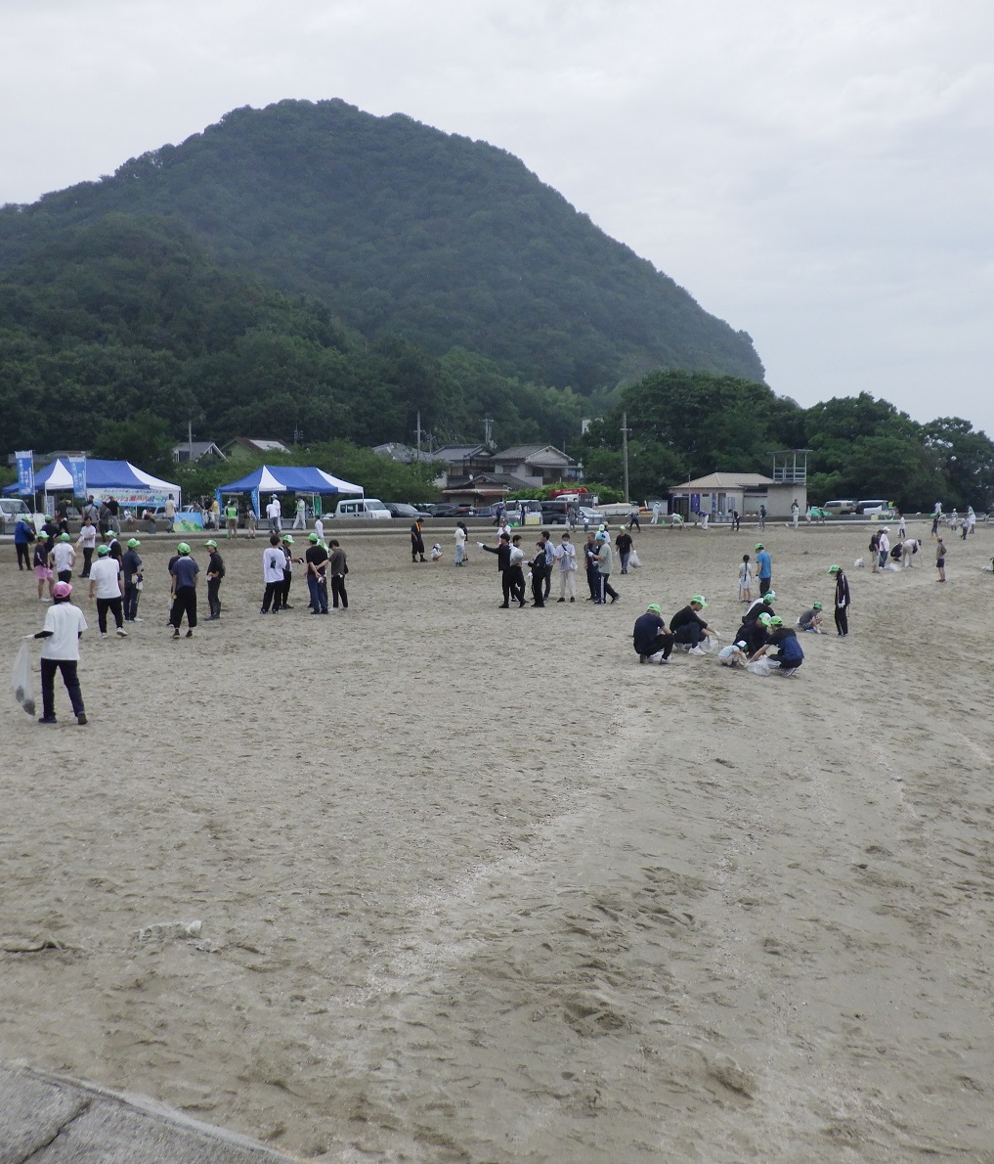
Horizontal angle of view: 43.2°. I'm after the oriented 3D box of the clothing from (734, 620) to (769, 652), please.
[{"bbox_3d":[4.585,0.989,22.500,0.550,0.560,0.500,2,4,30],"label":"clothing"}]

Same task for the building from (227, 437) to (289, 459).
[{"bbox_3d":[-21.580,-9.519,112.000,5.600,6.300,6.000,2,4,35],"label":"building"}]

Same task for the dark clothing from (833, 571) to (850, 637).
[{"bbox_3d":[7.529,0.490,27.400,0.270,1.430,0.380,-2,4,-22],"label":"dark clothing"}]

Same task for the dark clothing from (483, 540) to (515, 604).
[{"bbox_3d":[0.057,-0.213,29.341,0.700,1.520,0.480,1,4,21],"label":"dark clothing"}]

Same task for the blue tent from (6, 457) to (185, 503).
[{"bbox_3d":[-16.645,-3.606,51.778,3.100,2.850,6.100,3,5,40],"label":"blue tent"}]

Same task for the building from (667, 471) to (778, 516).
[{"bbox_3d":[16.450,-6.082,90.799,6.500,3.700,5.000,-3,5,-42],"label":"building"}]

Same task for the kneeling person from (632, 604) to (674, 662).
[{"bbox_3d":[2.664,0.874,21.300,0.660,0.970,0.540,-2,4,-30],"label":"kneeling person"}]

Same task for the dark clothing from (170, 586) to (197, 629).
[{"bbox_3d":[-5.674,0.462,22.769,0.450,0.790,0.320,0,3,-7],"label":"dark clothing"}]

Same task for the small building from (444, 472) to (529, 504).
[{"bbox_3d":[-0.647,-6.864,103.000,6.300,4.300,6.300,1,4,23],"label":"small building"}]

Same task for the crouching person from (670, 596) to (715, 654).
[{"bbox_3d":[3.408,0.747,21.785,0.830,1.000,0.560,1,4,12],"label":"crouching person"}]

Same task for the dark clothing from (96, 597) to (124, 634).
[{"bbox_3d":[-7.128,0.580,23.100,0.480,0.680,0.360,0,4,6],"label":"dark clothing"}]

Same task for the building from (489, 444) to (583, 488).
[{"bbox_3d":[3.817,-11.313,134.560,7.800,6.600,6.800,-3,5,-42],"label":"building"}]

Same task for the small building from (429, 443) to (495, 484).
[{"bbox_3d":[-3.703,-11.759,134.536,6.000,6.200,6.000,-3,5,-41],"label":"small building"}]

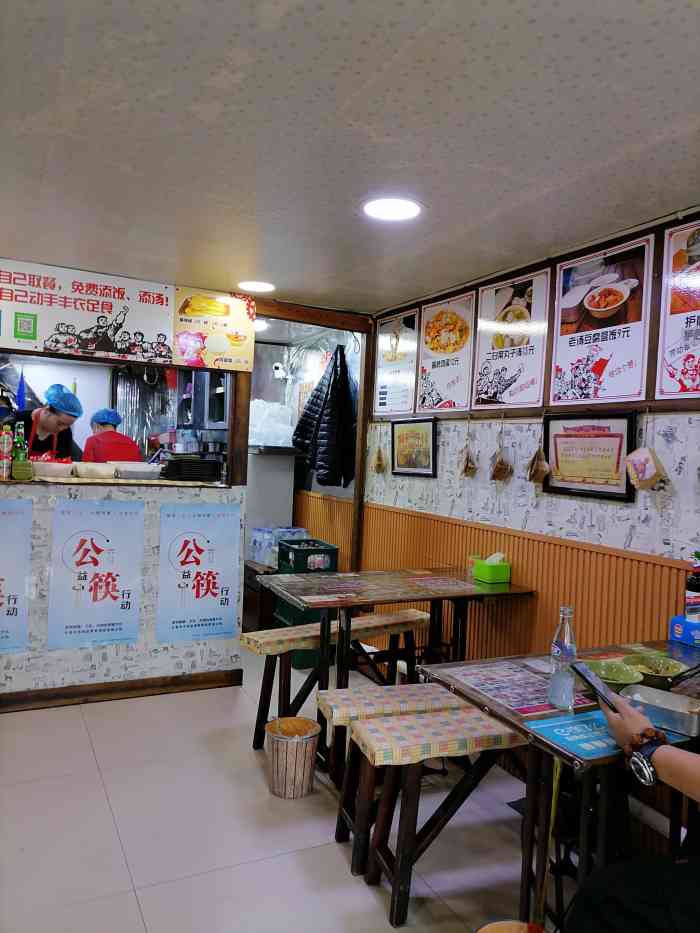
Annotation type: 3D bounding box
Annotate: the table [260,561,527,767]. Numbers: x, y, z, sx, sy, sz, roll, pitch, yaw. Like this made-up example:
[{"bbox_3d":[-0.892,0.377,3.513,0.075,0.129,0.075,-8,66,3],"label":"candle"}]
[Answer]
[{"bbox_3d":[0.155,0.856,2.836,1.009,0.779,0.555,2,1,-26],"label":"table"}]

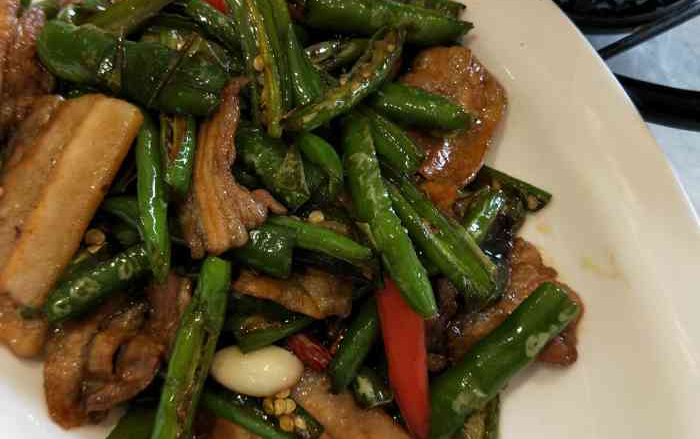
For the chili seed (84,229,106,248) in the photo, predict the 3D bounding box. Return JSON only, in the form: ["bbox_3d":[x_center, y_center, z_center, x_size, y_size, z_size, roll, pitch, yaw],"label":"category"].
[{"bbox_3d":[-0.086,0.006,0.229,0.006,0.002,0.005,0,64,-5],"label":"chili seed"}]

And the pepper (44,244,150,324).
[{"bbox_3d":[-0.080,0.019,0.221,0.039,0.007,0.008,-35,72,-25],"label":"pepper"}]

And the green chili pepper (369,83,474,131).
[{"bbox_3d":[0.026,-0.042,0.255,0.043,0.011,0.012,12,63,-13],"label":"green chili pepper"}]

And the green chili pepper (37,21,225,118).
[{"bbox_3d":[-0.078,-0.054,0.239,0.064,0.014,0.020,15,63,2],"label":"green chili pepper"}]

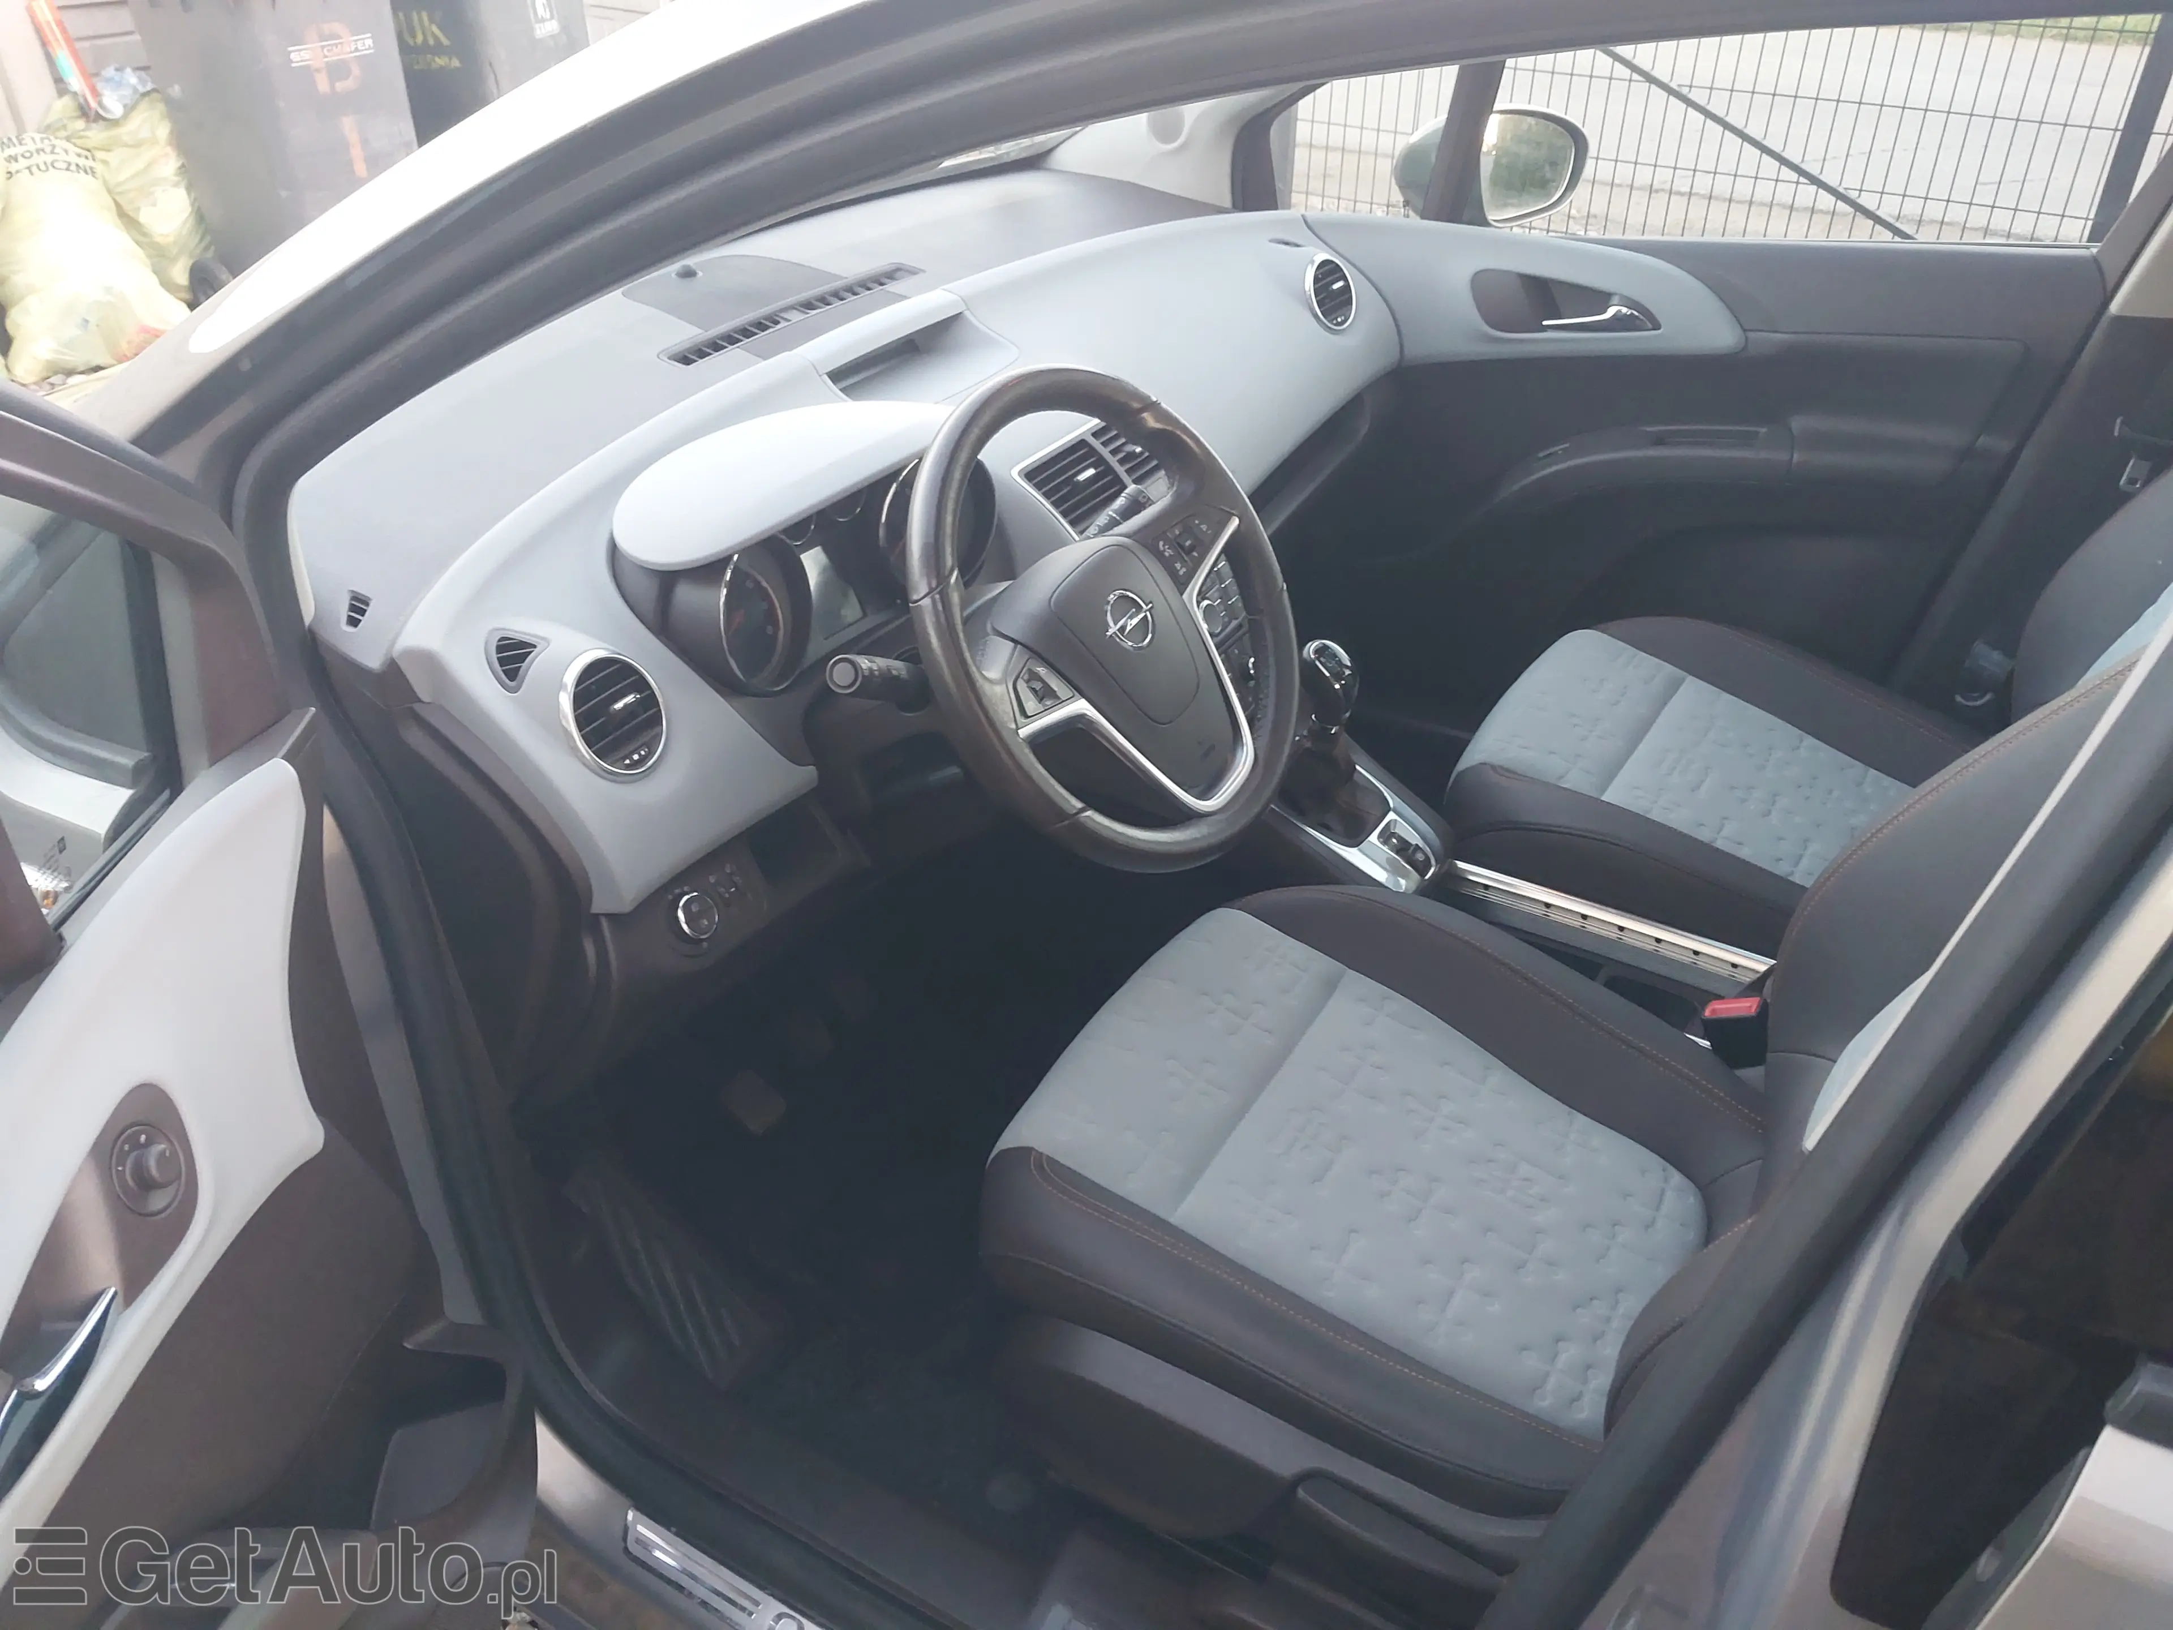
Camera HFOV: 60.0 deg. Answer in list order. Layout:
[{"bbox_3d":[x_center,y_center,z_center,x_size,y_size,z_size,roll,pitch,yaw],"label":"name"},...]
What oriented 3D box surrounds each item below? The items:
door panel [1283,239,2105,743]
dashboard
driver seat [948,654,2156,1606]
[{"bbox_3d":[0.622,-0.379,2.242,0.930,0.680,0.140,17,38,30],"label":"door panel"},{"bbox_3d":[-0.163,-0.364,1.911,0.640,0.400,1.400,17,38,30],"label":"dashboard"},{"bbox_3d":[0.374,0.102,1.244,0.900,1.110,0.530,17,38,30],"label":"driver seat"}]

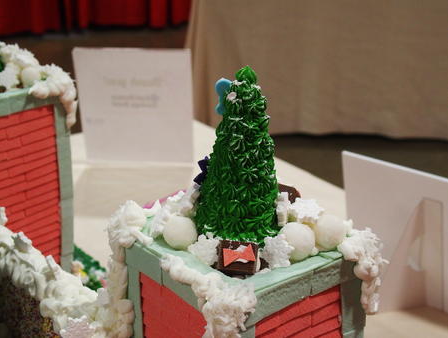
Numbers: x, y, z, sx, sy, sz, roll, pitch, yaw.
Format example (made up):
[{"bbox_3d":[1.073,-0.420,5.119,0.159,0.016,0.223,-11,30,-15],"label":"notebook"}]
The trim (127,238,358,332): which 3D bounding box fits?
[{"bbox_3d":[0.012,0.068,0.599,0.117,0.024,0.125,-14,24,-36],"label":"trim"}]

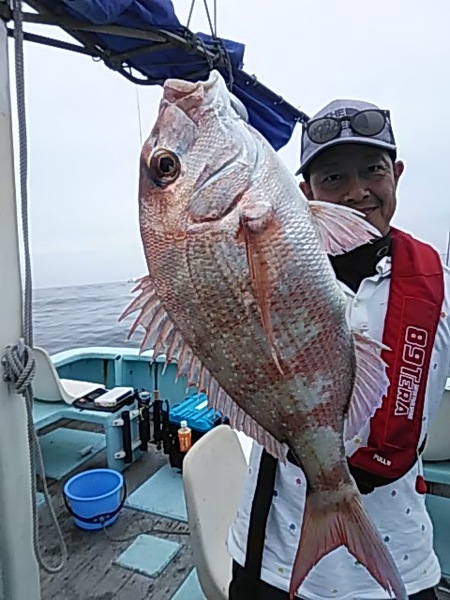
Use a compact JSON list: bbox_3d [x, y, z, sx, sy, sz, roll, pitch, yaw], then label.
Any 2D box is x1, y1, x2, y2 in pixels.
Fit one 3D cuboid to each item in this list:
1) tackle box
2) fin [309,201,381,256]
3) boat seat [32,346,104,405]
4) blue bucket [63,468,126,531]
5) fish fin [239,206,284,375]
[{"bbox_3d":[-0.116,0.722,2.695,0.300,0.277,0.350,4,11,28],"label":"tackle box"},{"bbox_3d":[0.149,-0.088,0.600,0.088,0.058,0.018,14,12,-7],"label":"fin"},{"bbox_3d":[-0.943,0.403,2.726,0.420,0.340,0.400,4,11,30],"label":"boat seat"},{"bbox_3d":[-0.571,0.887,2.147,0.250,0.175,0.250,-1,10,0],"label":"blue bucket"},{"bbox_3d":[0.045,-0.012,0.545,0.040,0.190,0.020,-12,9,5],"label":"fish fin"}]

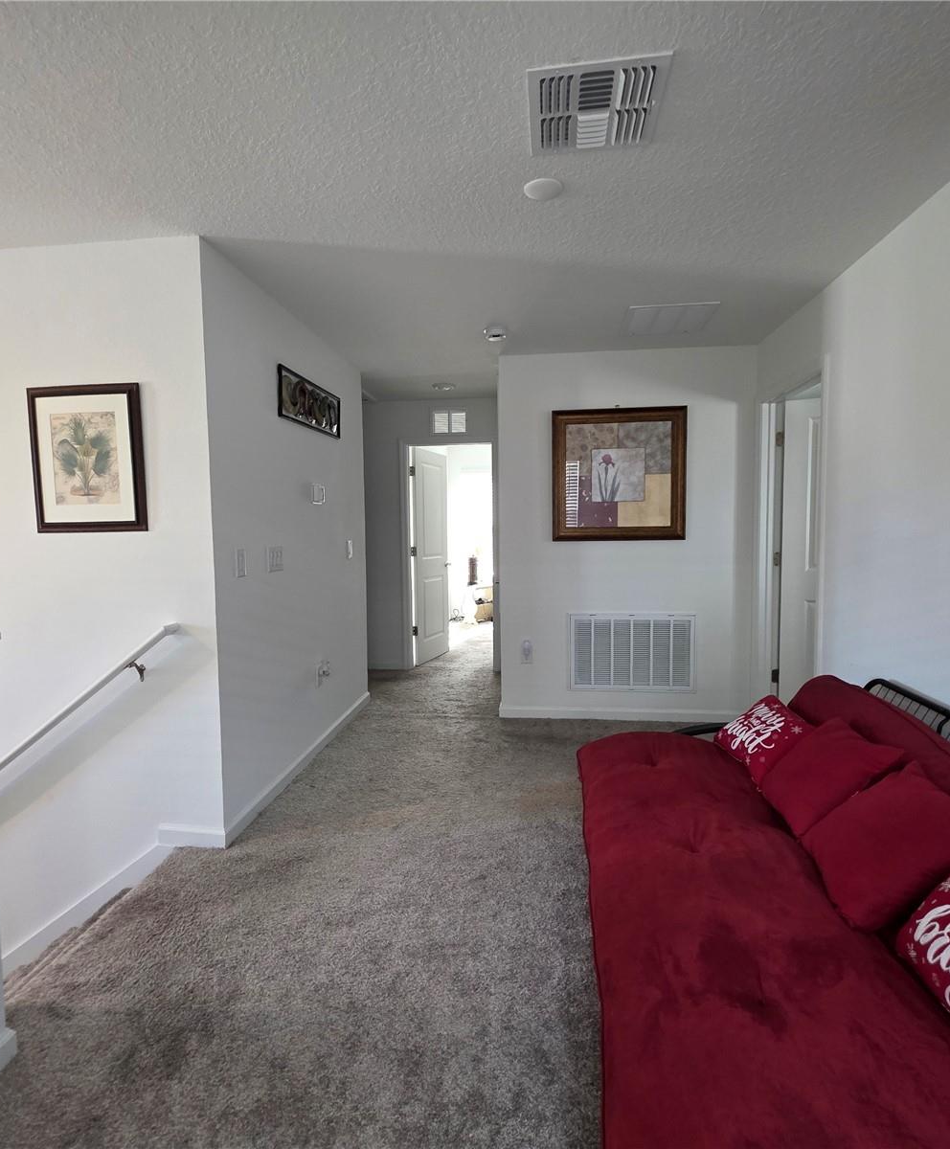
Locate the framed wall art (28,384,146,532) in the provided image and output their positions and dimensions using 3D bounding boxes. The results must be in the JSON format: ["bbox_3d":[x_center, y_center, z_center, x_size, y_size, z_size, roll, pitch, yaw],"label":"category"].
[{"bbox_3d":[-1.558,-0.459,2.318,0.470,0.577,0.025,0,5,7],"label":"framed wall art"}]

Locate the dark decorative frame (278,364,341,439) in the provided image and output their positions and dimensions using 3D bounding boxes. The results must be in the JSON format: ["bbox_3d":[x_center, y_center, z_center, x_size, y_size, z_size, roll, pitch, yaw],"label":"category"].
[{"bbox_3d":[-0.919,-0.951,3.270,0.030,0.256,0.806,0,5,7],"label":"dark decorative frame"}]

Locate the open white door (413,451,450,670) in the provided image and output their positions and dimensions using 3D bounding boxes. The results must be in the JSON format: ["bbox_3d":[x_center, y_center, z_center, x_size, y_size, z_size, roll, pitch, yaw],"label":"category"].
[{"bbox_3d":[-0.425,-0.174,5.686,0.035,2.030,0.750,1,5,21],"label":"open white door"}]

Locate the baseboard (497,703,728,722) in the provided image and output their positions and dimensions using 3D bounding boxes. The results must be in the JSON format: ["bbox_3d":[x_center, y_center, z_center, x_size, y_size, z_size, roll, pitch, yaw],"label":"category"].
[{"bbox_3d":[0.983,0.948,3.898,1.633,0.085,0.015,0,5,7],"label":"baseboard"}]

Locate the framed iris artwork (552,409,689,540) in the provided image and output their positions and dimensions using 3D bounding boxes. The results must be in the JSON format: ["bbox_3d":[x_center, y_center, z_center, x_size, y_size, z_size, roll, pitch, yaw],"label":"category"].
[{"bbox_3d":[0.938,-0.647,3.763,0.850,0.851,0.030,0,5,7],"label":"framed iris artwork"}]

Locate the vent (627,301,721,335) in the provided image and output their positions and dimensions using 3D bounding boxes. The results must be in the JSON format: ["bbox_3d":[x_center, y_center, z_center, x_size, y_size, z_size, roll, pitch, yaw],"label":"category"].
[{"bbox_3d":[1.047,-1.389,3.141,0.452,0.015,0.443,0,5,7],"label":"vent"}]

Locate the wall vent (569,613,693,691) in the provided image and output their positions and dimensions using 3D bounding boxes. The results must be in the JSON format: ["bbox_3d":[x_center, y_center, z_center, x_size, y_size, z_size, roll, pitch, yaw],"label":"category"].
[{"bbox_3d":[1.048,0.526,3.855,0.828,0.520,0.015,0,5,7],"label":"wall vent"}]

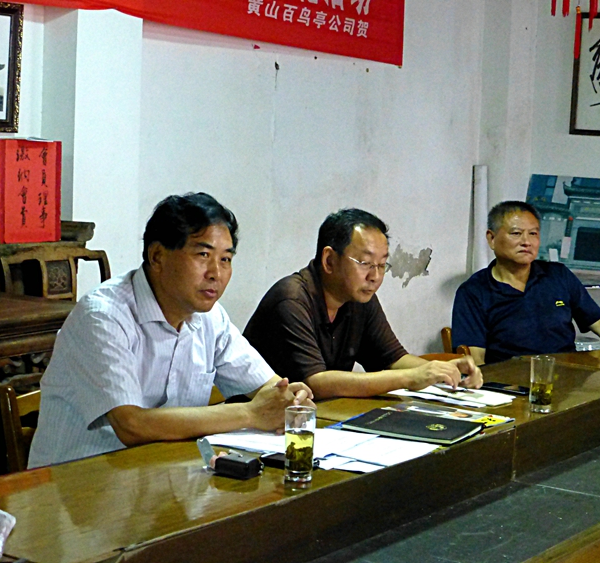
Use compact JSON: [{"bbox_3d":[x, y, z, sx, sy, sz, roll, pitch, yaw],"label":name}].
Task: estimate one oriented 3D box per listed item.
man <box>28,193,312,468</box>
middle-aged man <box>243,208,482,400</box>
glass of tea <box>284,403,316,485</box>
[{"bbox_3d":[-0.263,0.435,3.130,0.720,1.265,0.570,6,7,40],"label":"man"},{"bbox_3d":[0.086,0.424,3.667,0.720,1.215,0.560,6,6,35],"label":"middle-aged man"},{"bbox_3d":[0.001,0.301,2.651,0.058,0.128,0.058,2,5,0],"label":"glass of tea"}]

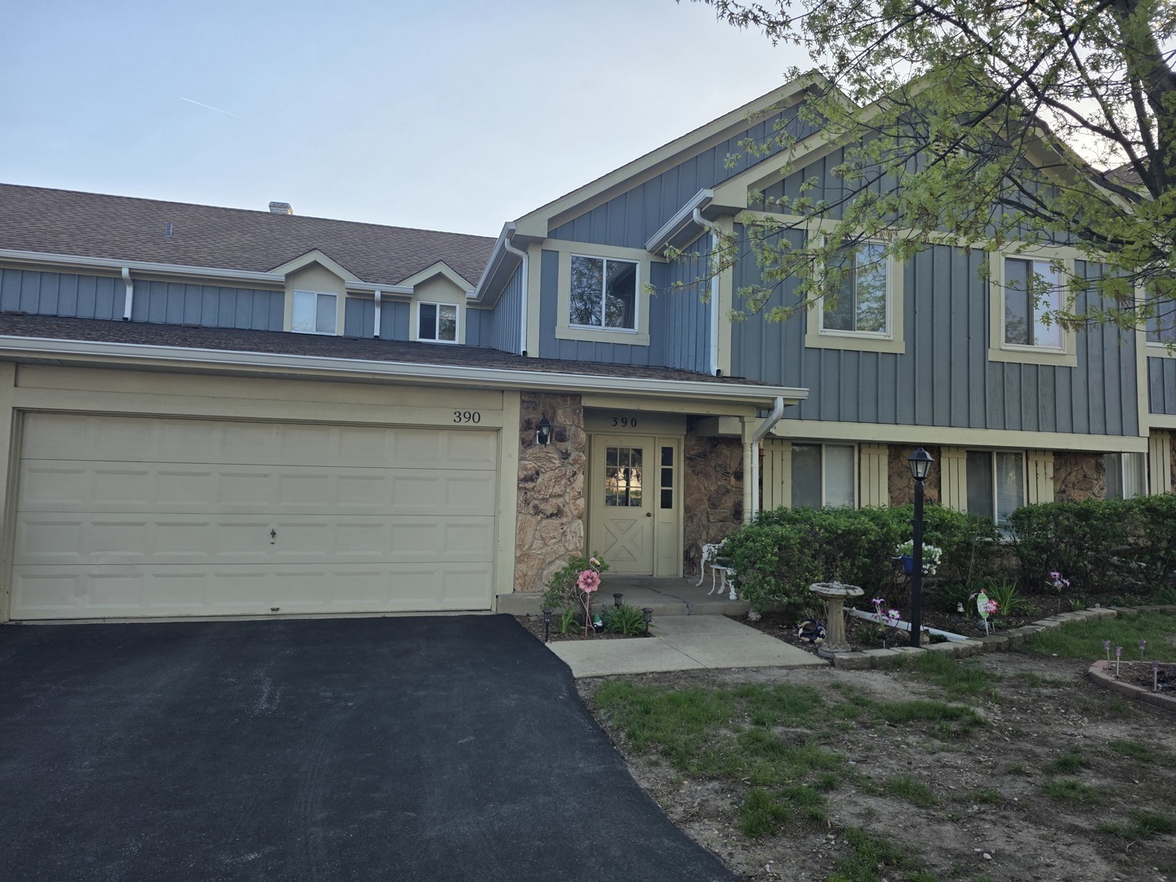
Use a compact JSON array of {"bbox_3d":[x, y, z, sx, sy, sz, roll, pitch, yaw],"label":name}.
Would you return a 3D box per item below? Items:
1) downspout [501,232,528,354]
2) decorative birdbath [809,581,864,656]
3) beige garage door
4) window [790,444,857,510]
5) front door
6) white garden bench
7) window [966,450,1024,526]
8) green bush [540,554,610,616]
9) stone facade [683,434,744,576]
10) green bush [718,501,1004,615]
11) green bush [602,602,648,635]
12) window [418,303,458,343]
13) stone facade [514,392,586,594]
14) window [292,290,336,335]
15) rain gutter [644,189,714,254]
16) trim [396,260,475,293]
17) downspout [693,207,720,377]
[{"bbox_3d":[-1.125,-2.269,12.042,0.400,1.930,0.160,2,-3,-15],"label":"downspout"},{"bbox_3d":[2.377,1.682,7.480,0.515,0.660,0.515,2,-3,-15],"label":"decorative birdbath"},{"bbox_3d":[-3.405,0.826,8.460,4.830,2.100,0.080,2,-4,-14],"label":"beige garage door"},{"bbox_3d":[3.582,0.748,11.930,1.120,1.394,0.100,2,-3,-15],"label":"window"},{"bbox_3d":[0.510,0.925,11.357,0.920,1.990,0.060,2,-4,-14],"label":"front door"},{"bbox_3d":[1.698,1.547,9.346,0.540,0.540,1.200,2,-4,-14],"label":"white garden bench"},{"bbox_3d":[6.628,0.859,12.750,1.162,1.400,0.100,2,-3,-15],"label":"window"},{"bbox_3d":[-0.129,1.434,7.791,0.660,0.670,0.600,2,-4,-14],"label":"green bush"},{"bbox_3d":[1.835,0.939,11.447,0.987,2.051,0.200,2,-3,-15],"label":"stone facade"},{"bbox_3d":[3.353,1.450,9.732,3.550,1.150,1.500,2,-4,-14],"label":"green bush"},{"bbox_3d":[0.404,1.870,8.266,0.480,0.300,0.460,1,-3,0],"label":"green bush"},{"bbox_3d":[-2.971,-2.344,15.507,0.788,0.816,0.100,2,-3,-15],"label":"window"},{"bbox_3d":[-0.471,0.612,9.176,0.790,2.300,0.200,2,-4,-14],"label":"stone facade"},{"bbox_3d":[-5.528,-2.591,15.825,0.870,0.850,0.100,2,-4,-14],"label":"window"},{"bbox_3d":[1.329,-3.232,11.640,0.140,0.120,2.450,2,-4,-15],"label":"rain gutter"},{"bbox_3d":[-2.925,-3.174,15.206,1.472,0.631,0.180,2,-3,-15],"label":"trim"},{"bbox_3d":[1.646,-2.053,10.781,0.390,2.357,0.160,2,-3,-15],"label":"downspout"}]

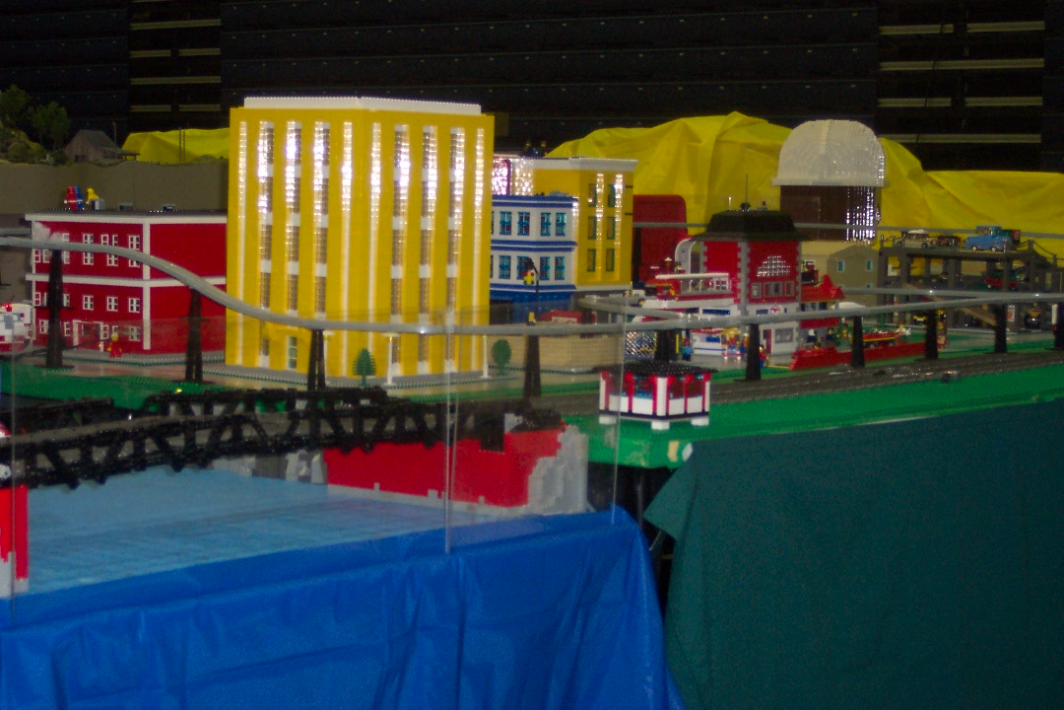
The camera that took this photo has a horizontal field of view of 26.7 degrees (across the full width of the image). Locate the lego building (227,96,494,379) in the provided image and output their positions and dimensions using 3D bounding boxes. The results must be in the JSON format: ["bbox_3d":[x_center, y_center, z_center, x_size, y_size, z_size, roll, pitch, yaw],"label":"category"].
[{"bbox_3d":[-0.280,-0.196,3.678,0.296,0.435,0.312,5,6,40],"label":"lego building"}]

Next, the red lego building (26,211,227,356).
[{"bbox_3d":[-0.692,-0.137,4.048,0.322,0.247,0.290,4,5,39],"label":"red lego building"}]

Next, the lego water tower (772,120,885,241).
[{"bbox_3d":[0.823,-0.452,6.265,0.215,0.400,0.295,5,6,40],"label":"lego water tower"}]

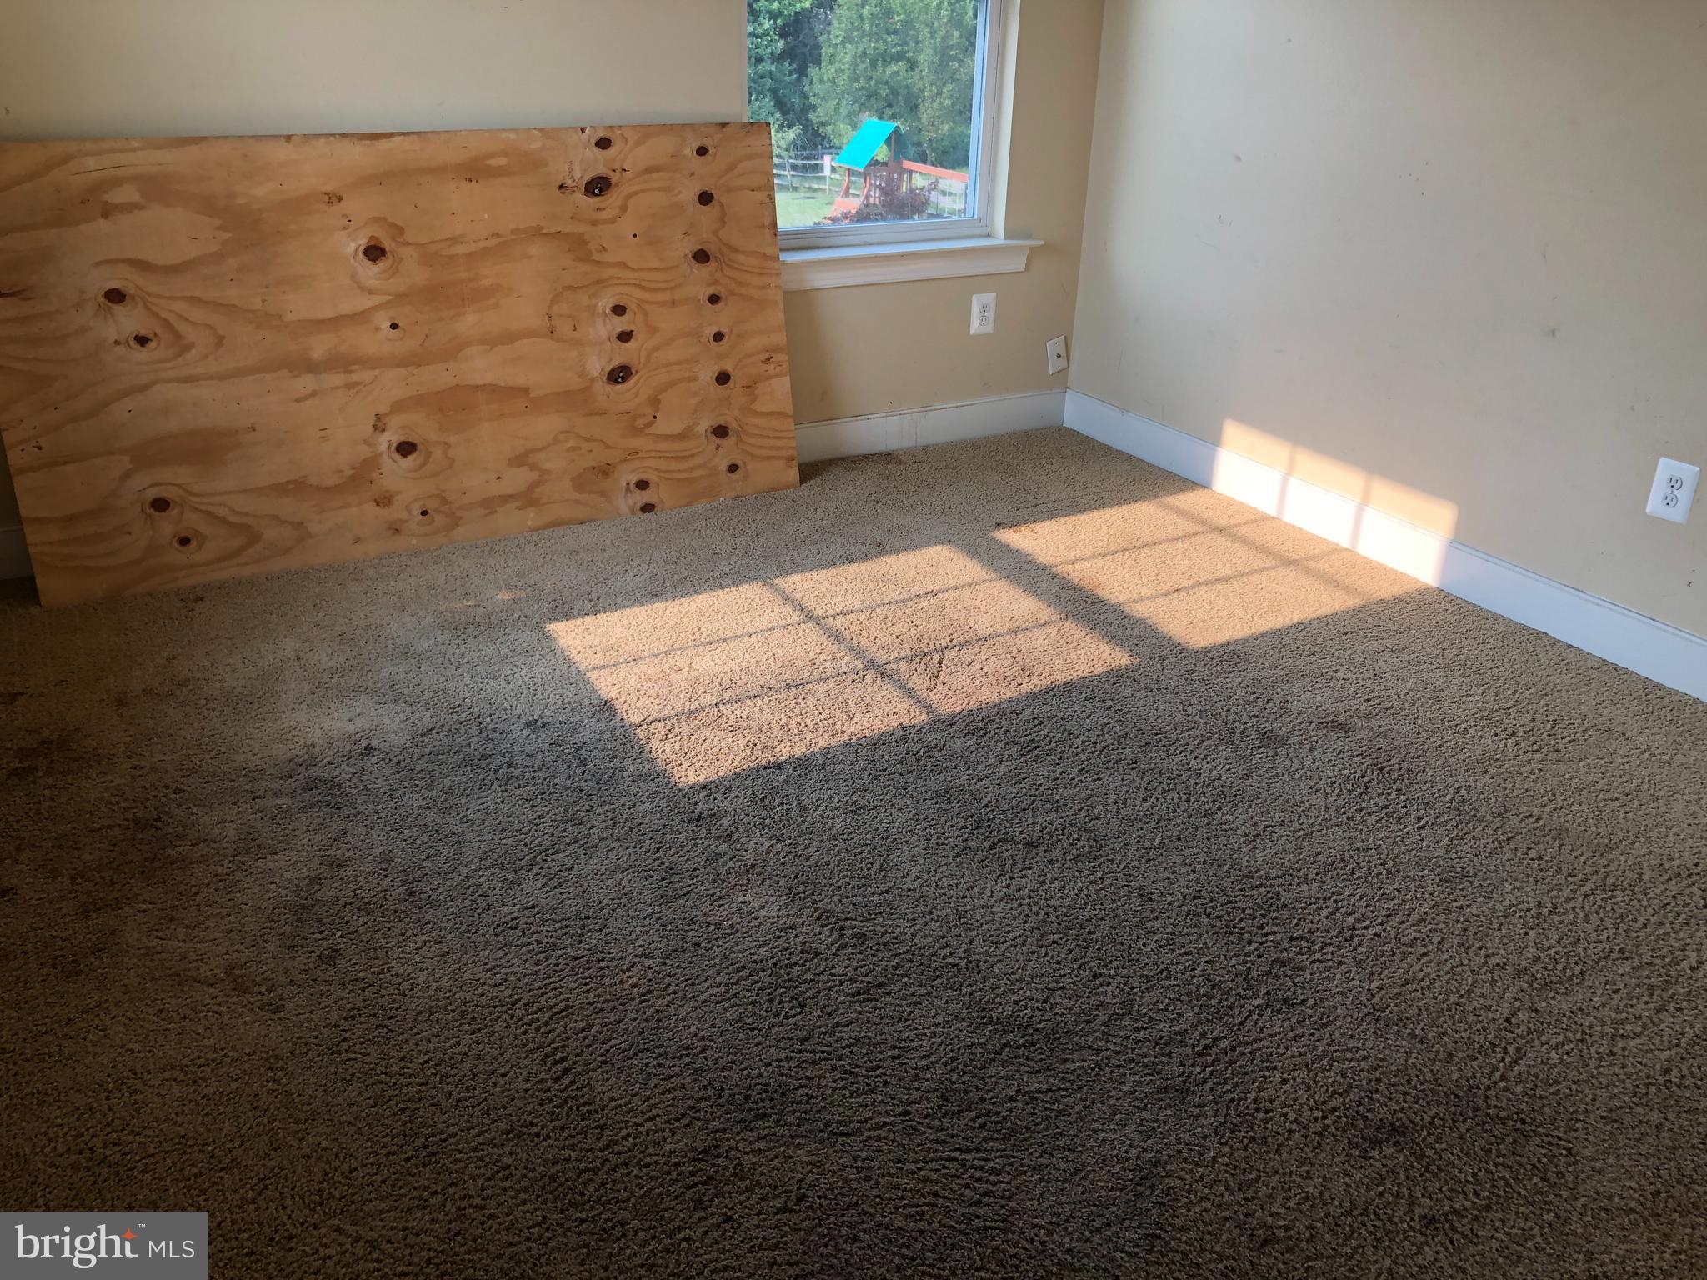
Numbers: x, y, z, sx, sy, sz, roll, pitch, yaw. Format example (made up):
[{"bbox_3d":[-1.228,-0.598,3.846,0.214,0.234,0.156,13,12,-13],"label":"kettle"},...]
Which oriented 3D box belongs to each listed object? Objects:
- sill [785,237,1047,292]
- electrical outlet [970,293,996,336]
[{"bbox_3d":[0.075,-1.107,4.087,1.115,0.103,0.125,-13,29,-28],"label":"sill"},{"bbox_3d":[0.409,-1.019,4.325,0.082,0.124,0.010,-13,29,-28],"label":"electrical outlet"}]

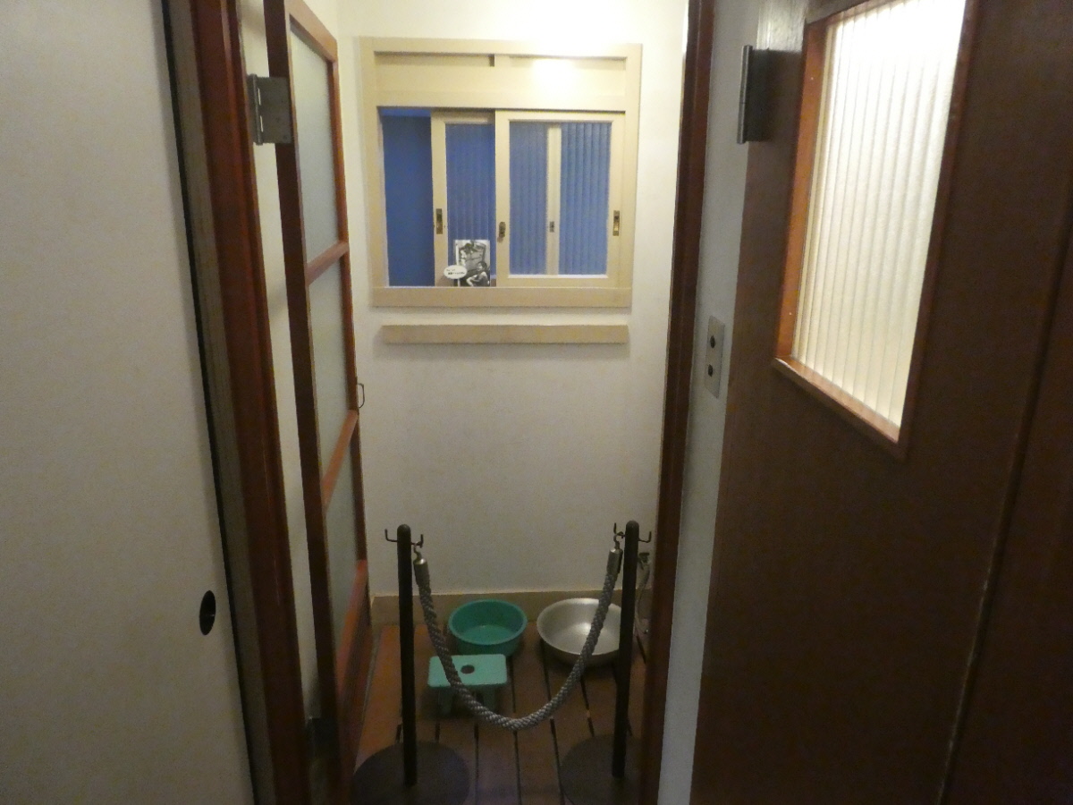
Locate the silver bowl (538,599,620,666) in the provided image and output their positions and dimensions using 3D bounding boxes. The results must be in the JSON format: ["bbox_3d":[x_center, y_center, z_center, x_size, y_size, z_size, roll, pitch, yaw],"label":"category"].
[{"bbox_3d":[0.165,0.771,2.447,0.329,0.093,0.329,1,16,0],"label":"silver bowl"}]

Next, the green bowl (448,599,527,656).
[{"bbox_3d":[-0.161,0.764,2.469,0.260,0.087,0.260,0,16,-4],"label":"green bowl"}]

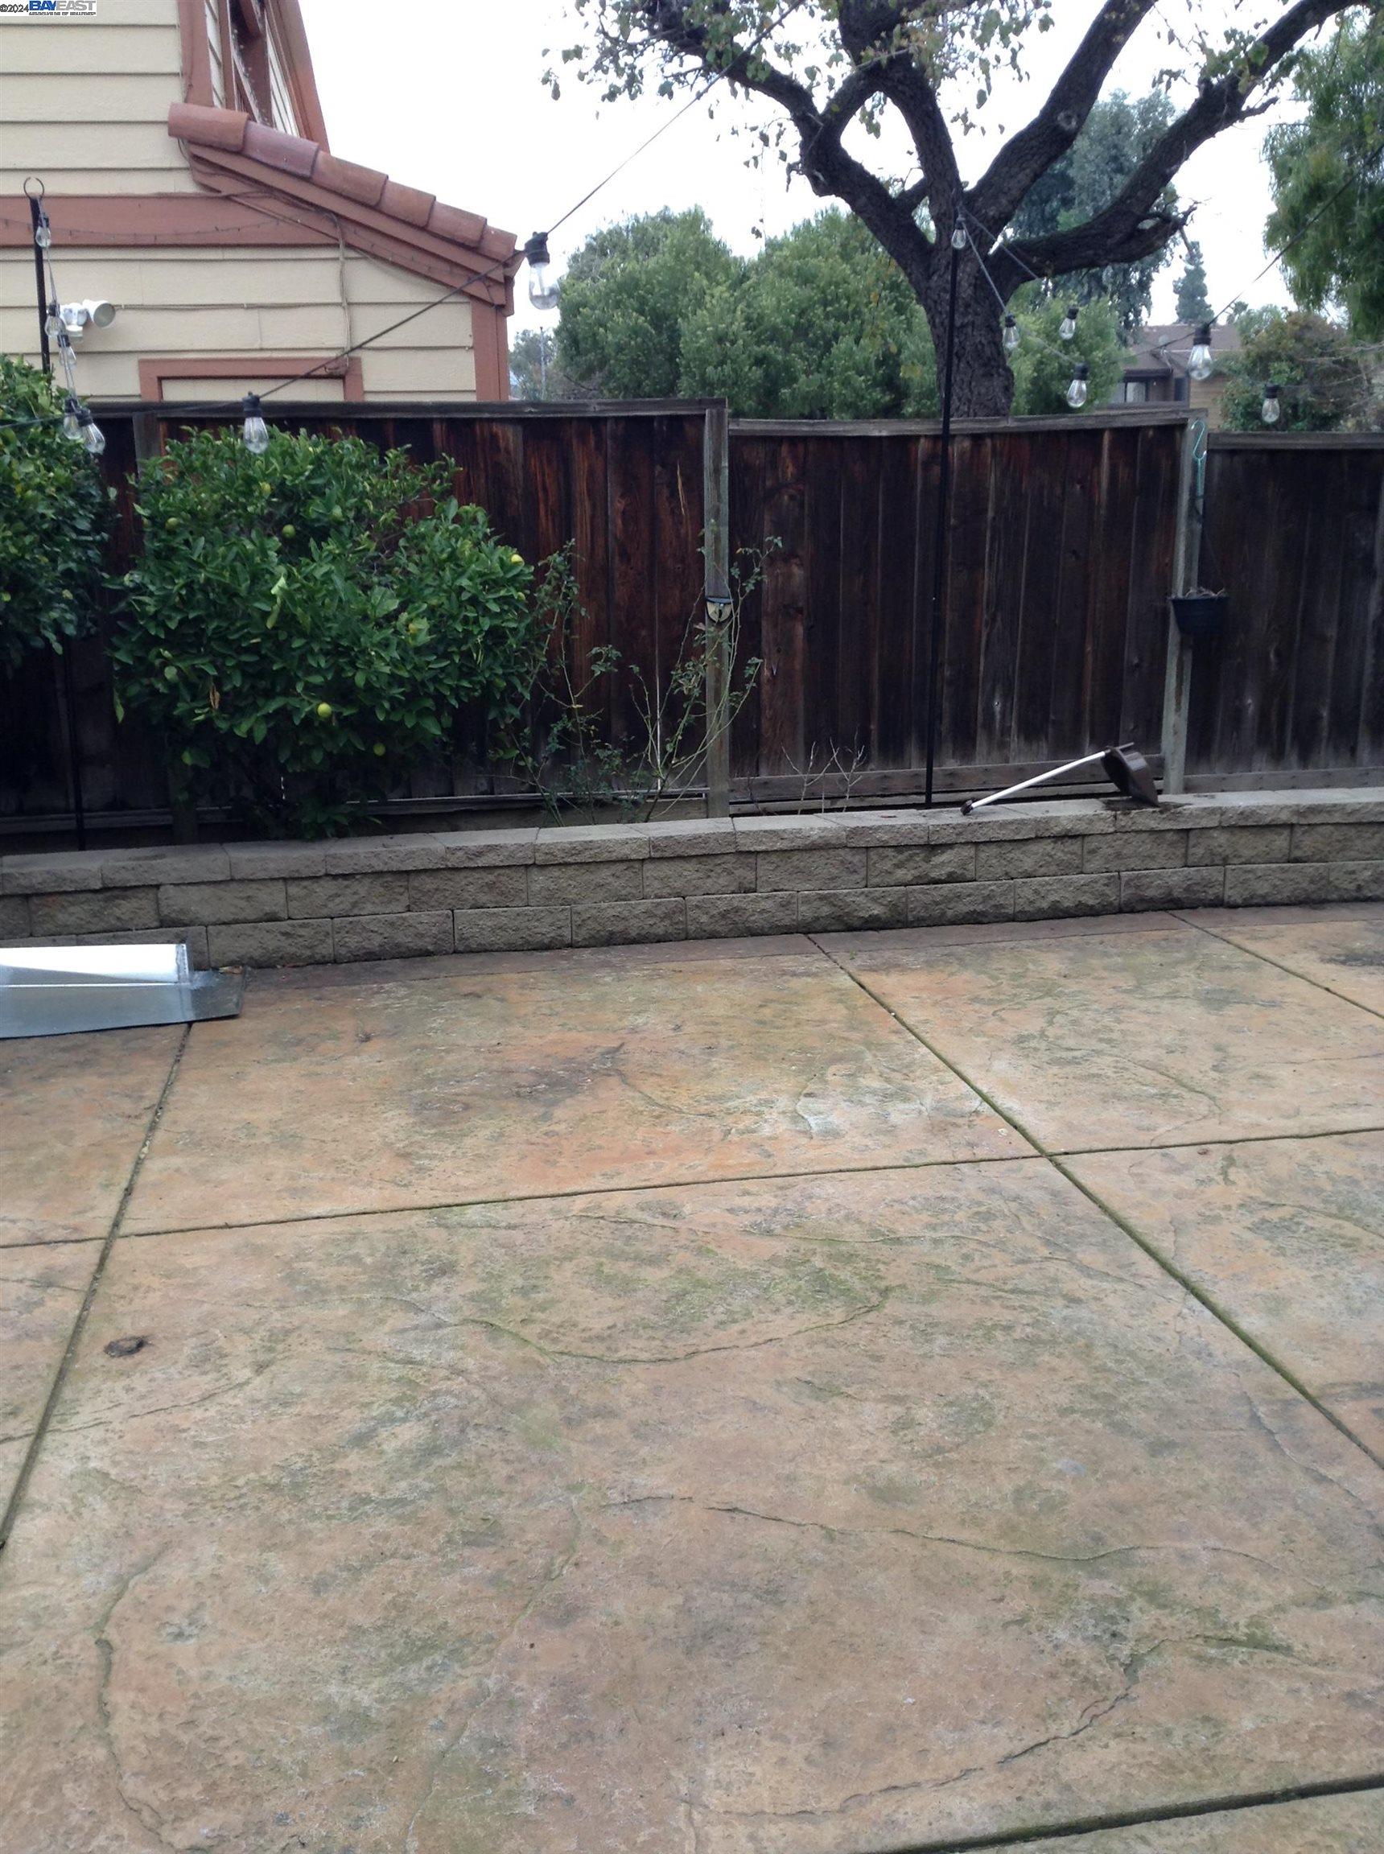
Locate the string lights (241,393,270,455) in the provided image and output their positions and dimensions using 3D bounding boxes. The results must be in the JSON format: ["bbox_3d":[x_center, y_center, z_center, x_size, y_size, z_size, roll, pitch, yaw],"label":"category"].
[{"bbox_3d":[-0.854,-0.984,3.450,0.050,0.122,0.050,-3,13,-10],"label":"string lights"}]

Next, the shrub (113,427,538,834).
[{"bbox_3d":[-1.230,-0.944,6.019,1.421,1.465,1.150,-3,13,-10],"label":"shrub"}]

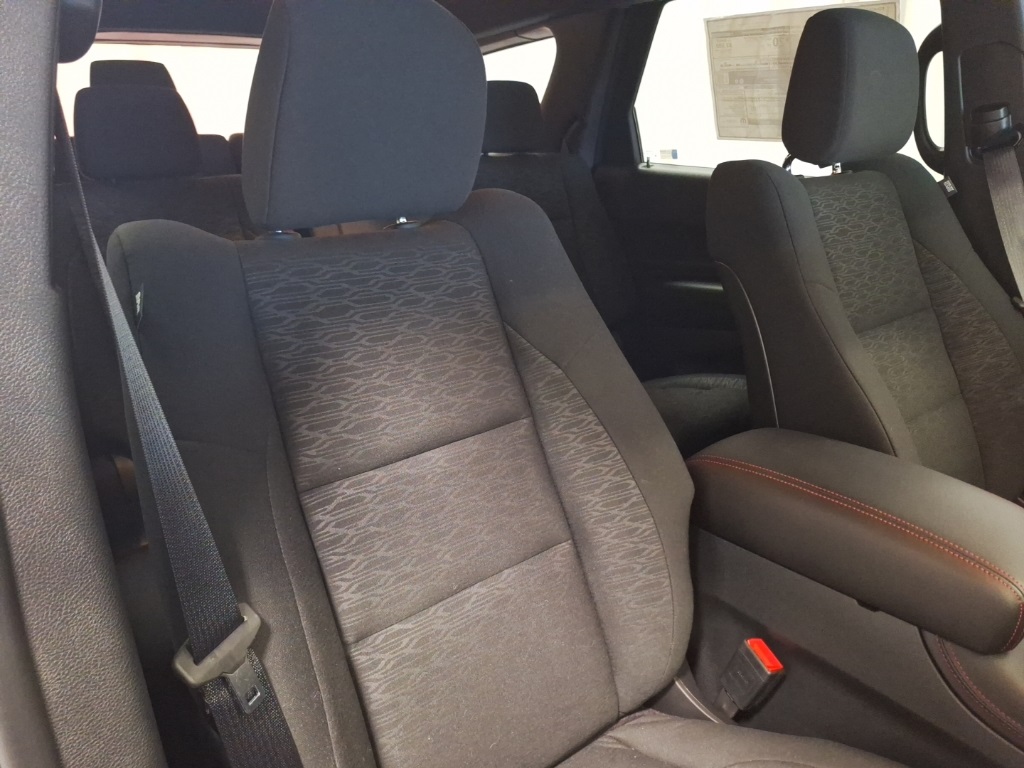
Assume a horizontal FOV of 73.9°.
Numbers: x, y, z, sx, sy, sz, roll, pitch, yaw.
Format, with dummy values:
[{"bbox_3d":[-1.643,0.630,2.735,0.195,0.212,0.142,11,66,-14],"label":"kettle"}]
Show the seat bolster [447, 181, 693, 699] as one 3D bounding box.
[{"bbox_3d":[0.086,0.042,0.769,0.155,0.590,0.125,-16,-6,-34],"label":"seat bolster"}]

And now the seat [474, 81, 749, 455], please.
[{"bbox_3d":[0.177,-0.260,1.639,0.540,0.870,0.850,-16,28,-34],"label":"seat"}]

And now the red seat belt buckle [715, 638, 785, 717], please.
[{"bbox_3d":[0.271,0.335,0.776,0.026,0.100,0.042,-16,52,-34],"label":"red seat belt buckle"}]

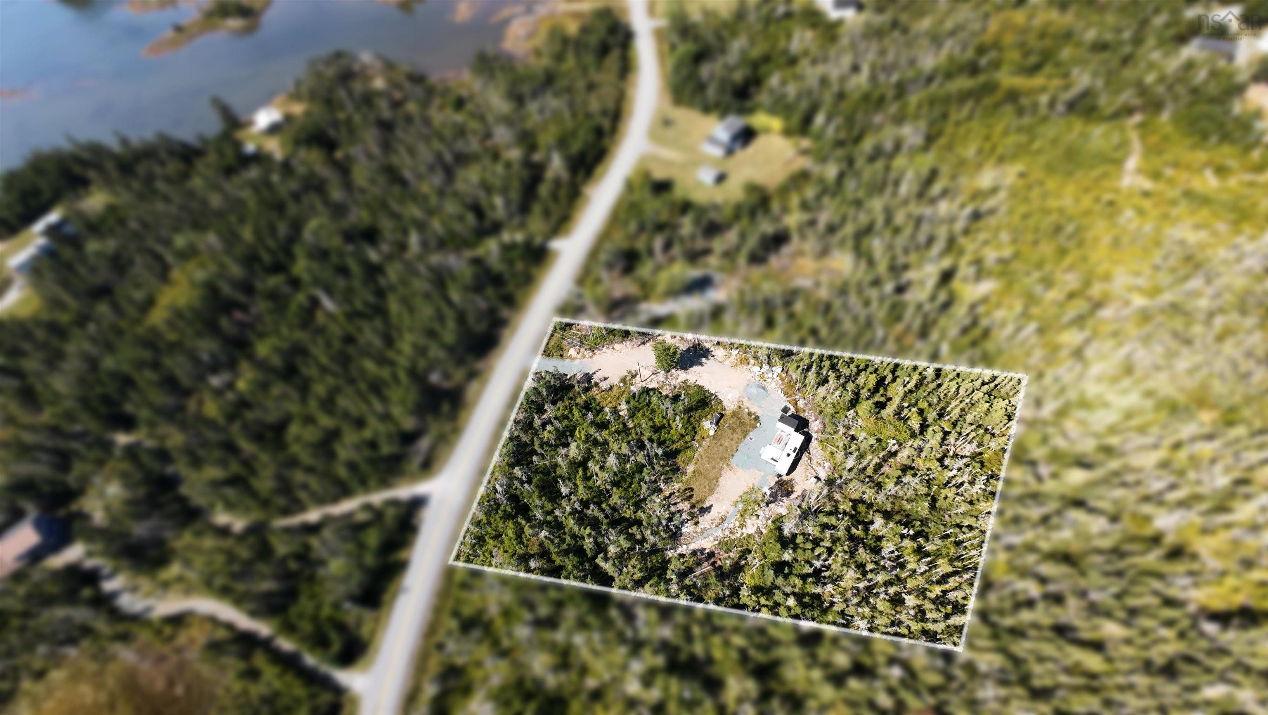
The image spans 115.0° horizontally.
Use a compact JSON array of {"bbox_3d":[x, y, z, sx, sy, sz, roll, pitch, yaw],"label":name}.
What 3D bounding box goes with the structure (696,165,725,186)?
[{"bbox_3d":[22.930,-55.520,123.030,5.600,2.900,4.400,33,68,17],"label":"structure"}]

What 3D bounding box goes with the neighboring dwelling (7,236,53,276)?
[{"bbox_3d":[-174.960,-29.470,117.040,3.700,2.800,9.600,22,66,12],"label":"neighboring dwelling"}]

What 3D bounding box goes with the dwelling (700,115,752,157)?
[{"bbox_3d":[29.610,-71.120,129.690,8.000,5.000,12.000,33,68,17],"label":"dwelling"}]

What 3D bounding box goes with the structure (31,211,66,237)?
[{"bbox_3d":[-178.050,-40.530,122.810,3.500,2.800,7.000,22,66,12],"label":"structure"}]

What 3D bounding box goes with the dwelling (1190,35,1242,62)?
[{"bbox_3d":[210.840,-111.780,146.300,10.500,4.300,7.800,18,65,10],"label":"dwelling"}]

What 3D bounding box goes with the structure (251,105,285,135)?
[{"bbox_3d":[-129.250,-83.990,142.980,6.700,4.400,7.600,29,67,15],"label":"structure"}]

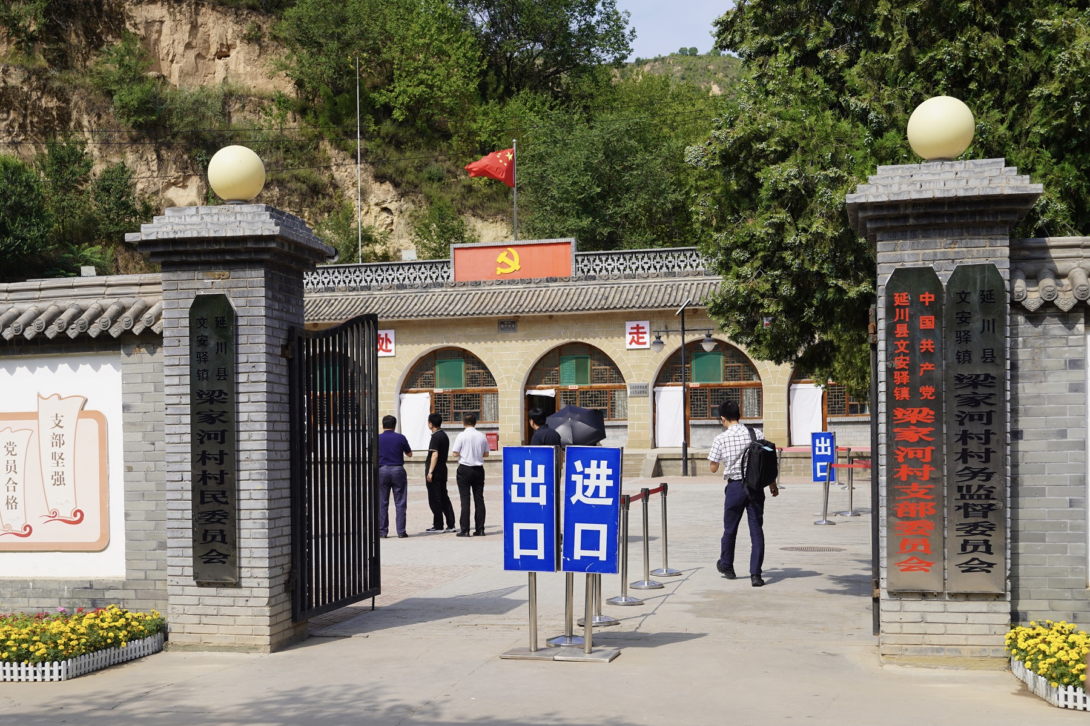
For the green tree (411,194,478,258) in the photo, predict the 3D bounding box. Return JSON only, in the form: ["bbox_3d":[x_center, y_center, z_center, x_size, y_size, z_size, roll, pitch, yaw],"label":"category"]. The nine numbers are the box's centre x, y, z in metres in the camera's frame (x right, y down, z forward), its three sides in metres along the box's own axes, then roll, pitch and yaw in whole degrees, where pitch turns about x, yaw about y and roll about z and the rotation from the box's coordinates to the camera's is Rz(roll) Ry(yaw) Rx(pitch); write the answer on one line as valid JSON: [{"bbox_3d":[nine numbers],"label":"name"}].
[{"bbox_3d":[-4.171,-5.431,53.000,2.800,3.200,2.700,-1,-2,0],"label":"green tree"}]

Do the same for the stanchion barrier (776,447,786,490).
[{"bbox_3d":[5.352,2.427,29.000,0.320,0.910,0.320,-1,-2,11],"label":"stanchion barrier"}]

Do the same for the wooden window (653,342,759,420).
[{"bbox_3d":[4.913,0.511,38.200,3.200,2.400,0.150,-1,-2,16],"label":"wooden window"}]

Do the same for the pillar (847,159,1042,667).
[{"bbox_3d":[2.496,0.272,7.980,1.100,3.060,1.100,-1,-2,11],"label":"pillar"}]

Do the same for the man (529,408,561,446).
[{"bbox_3d":[0.018,1.372,14.976,0.500,1.680,0.340,0,-2,-30],"label":"man"}]

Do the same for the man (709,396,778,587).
[{"bbox_3d":[1.885,1.235,12.100,0.620,1.740,0.550,-1,-2,-9],"label":"man"}]

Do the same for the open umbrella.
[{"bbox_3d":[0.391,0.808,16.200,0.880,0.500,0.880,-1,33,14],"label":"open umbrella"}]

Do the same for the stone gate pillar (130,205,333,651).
[{"bbox_3d":[-2.195,0.442,9.100,1.100,3.060,1.100,-1,-2,11],"label":"stone gate pillar"}]

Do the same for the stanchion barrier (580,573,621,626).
[{"bbox_3d":[0.418,1.538,9.820,0.330,0.910,0.330,-1,-2,11],"label":"stanchion barrier"}]

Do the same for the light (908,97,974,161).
[{"bbox_3d":[2.494,-1.473,8.000,0.410,0.405,0.410,-1,-2,14],"label":"light"}]

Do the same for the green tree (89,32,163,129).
[{"bbox_3d":[-20.455,-13.802,62.000,3.500,4.700,3.400,0,-2,-17],"label":"green tree"}]

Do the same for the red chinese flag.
[{"bbox_3d":[-1.829,-6.439,42.000,1.650,1.300,0.400,-1,-2,5],"label":"red chinese flag"}]

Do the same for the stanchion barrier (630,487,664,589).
[{"bbox_3d":[0.962,1.635,11.970,0.330,0.910,0.330,-1,-2,11],"label":"stanchion barrier"}]

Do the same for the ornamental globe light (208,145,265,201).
[{"bbox_3d":[-2.194,-1.345,9.050,0.410,0.405,0.410,-1,-2,14],"label":"ornamental globe light"}]

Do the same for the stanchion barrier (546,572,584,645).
[{"bbox_3d":[0.166,1.531,9.063,0.325,0.920,0.325,-1,-2,0],"label":"stanchion barrier"}]

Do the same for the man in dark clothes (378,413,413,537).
[{"bbox_3d":[-2.146,1.577,17.700,0.560,1.700,0.380,-1,-2,9],"label":"man in dark clothes"}]

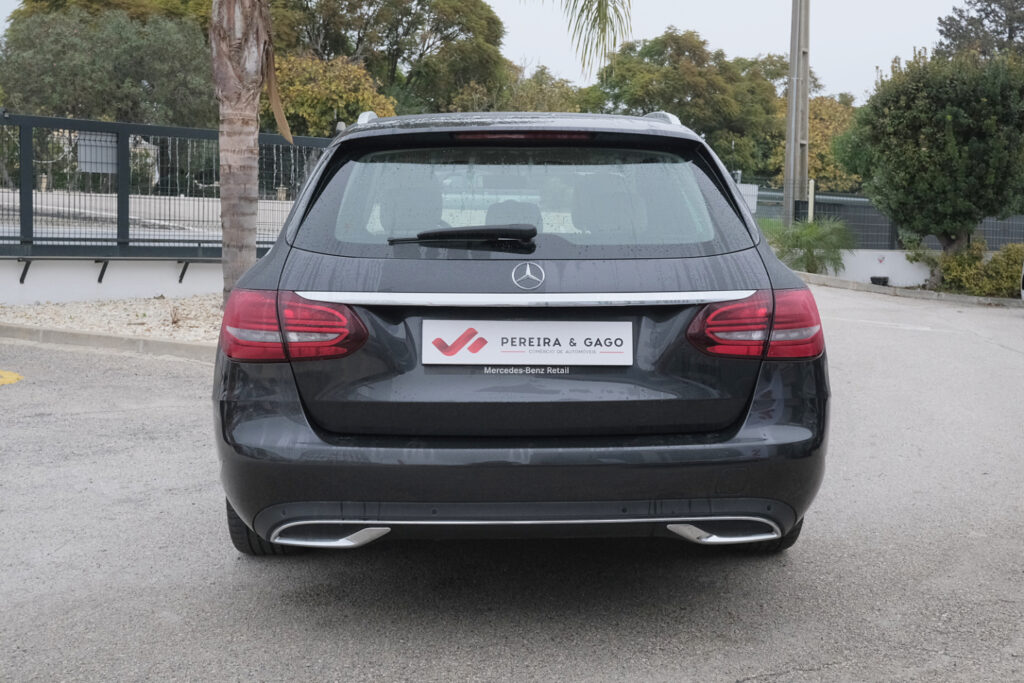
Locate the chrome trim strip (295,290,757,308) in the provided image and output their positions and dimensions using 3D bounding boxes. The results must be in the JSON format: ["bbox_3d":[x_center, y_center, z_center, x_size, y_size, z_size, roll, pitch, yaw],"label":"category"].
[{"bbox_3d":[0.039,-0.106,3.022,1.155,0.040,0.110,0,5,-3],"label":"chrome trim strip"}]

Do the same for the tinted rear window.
[{"bbox_3d":[0.028,-0.347,3.242,1.220,0.120,0.450,0,48,-3],"label":"tinted rear window"}]

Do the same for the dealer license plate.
[{"bbox_3d":[0.040,0.000,3.022,0.520,0.110,0.015,0,-10,-3],"label":"dealer license plate"}]

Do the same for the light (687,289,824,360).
[{"bbox_3d":[0.632,-0.054,3.196,0.410,0.190,0.280,0,5,-3],"label":"light"}]

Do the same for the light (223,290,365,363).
[{"bbox_3d":[-0.567,-0.049,3.139,0.410,0.190,0.280,0,5,-3],"label":"light"}]

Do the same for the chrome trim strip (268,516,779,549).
[{"bbox_3d":[0.041,0.467,3.042,1.290,0.080,0.160,0,5,-3],"label":"chrome trim strip"}]

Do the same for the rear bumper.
[{"bbox_3d":[0.031,0.249,3.234,1.760,0.470,0.580,0,5,-3],"label":"rear bumper"}]

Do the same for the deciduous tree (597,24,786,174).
[{"bbox_3d":[4.850,-5.068,32.683,5.800,6.500,5.500,0,5,0],"label":"deciduous tree"}]

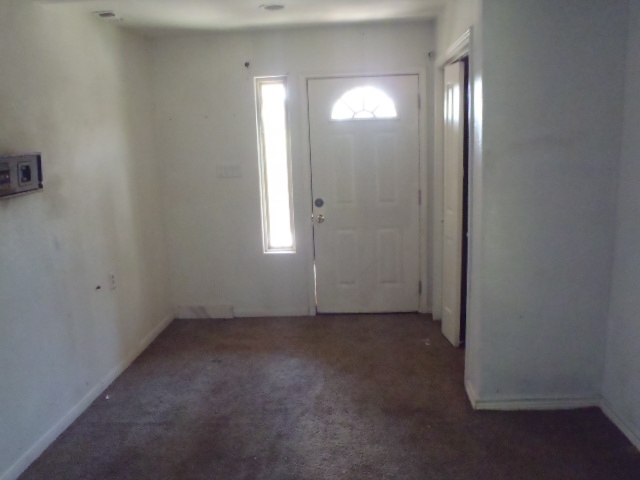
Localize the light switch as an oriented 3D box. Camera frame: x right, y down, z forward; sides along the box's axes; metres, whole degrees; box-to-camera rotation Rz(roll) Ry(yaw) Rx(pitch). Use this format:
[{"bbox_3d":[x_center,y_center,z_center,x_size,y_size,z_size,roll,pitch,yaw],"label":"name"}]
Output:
[{"bbox_3d":[-0.783,-0.590,4.467,0.216,0.118,0.015,-2,11,3],"label":"light switch"}]

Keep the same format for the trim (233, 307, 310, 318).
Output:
[{"bbox_3d":[-0.445,0.653,4.689,0.685,0.083,0.020,-2,11,3],"label":"trim"}]

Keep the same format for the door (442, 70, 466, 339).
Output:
[{"bbox_3d":[0.955,-0.229,3.780,0.035,2.016,0.290,-3,11,-6],"label":"door"}]

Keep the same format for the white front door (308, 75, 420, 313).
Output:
[{"bbox_3d":[0.395,-0.347,4.478,0.915,2.035,0.045,-2,11,3],"label":"white front door"}]

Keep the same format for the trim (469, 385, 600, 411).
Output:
[{"bbox_3d":[1.226,0.917,2.912,0.698,0.088,0.025,-2,11,3],"label":"trim"}]

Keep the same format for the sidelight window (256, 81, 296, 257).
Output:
[{"bbox_3d":[-0.378,-0.626,4.474,0.278,1.500,0.080,-2,11,3],"label":"sidelight window"}]

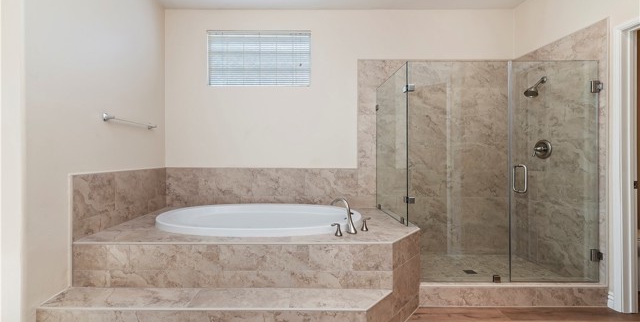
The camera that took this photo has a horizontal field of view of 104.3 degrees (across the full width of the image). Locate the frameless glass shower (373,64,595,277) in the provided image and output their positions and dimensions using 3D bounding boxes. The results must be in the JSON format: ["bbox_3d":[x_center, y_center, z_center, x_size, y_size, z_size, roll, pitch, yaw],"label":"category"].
[{"bbox_3d":[1.460,0.084,2.430,1.585,1.790,0.870,0,0,0],"label":"frameless glass shower"}]

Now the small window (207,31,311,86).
[{"bbox_3d":[-0.706,-1.179,2.870,1.190,0.640,0.100,0,0,0],"label":"small window"}]

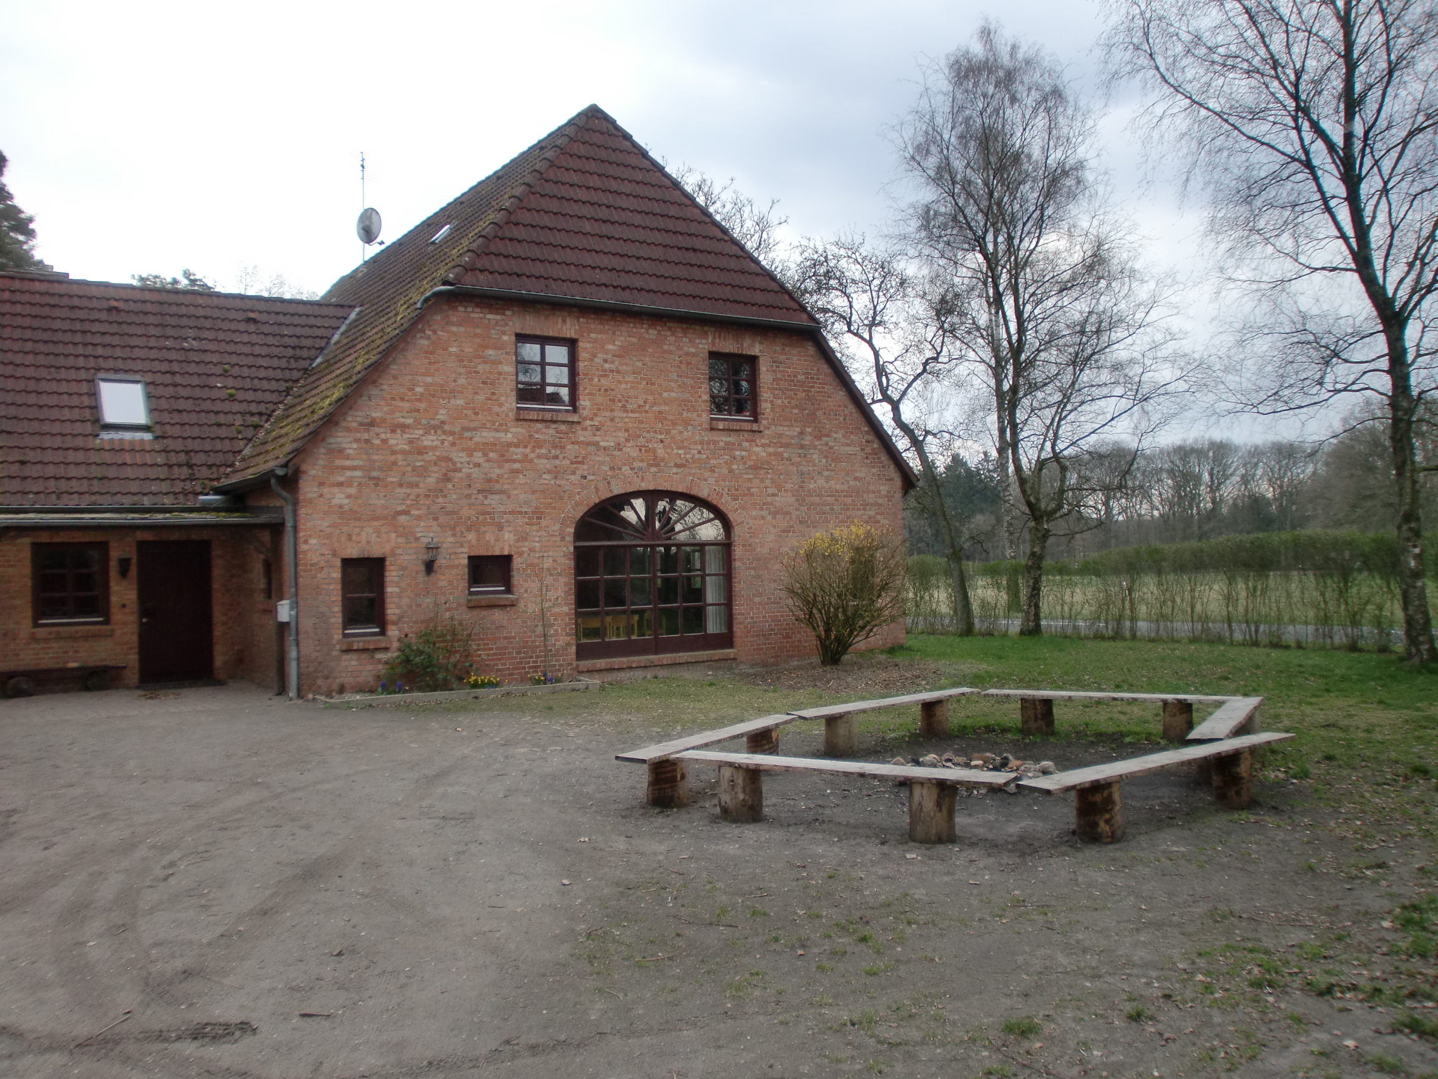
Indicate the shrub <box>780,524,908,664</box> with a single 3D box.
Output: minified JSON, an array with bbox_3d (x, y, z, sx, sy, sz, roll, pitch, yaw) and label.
[{"bbox_3d":[2.003,0.871,18.600,1.950,2.250,1.900,-1,0,6],"label":"shrub"}]

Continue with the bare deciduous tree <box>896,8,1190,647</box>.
[{"bbox_3d":[6.696,-4.359,24.200,5.700,12.600,5.300,-1,0,16],"label":"bare deciduous tree"}]

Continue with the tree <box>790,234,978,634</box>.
[{"bbox_3d":[3.471,-2.185,24.200,3.800,8.200,3.800,-1,0,8],"label":"tree"}]

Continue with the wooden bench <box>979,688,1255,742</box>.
[{"bbox_3d":[3.772,1.691,11.160,2.357,0.385,0.320,-1,0,21],"label":"wooden bench"}]

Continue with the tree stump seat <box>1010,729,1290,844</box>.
[{"bbox_3d":[3.070,1.671,7.855,2.951,0.390,0.310,-1,0,-37],"label":"tree stump seat"}]

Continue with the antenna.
[{"bbox_3d":[-9.146,-8.749,30.500,0.650,2.850,0.850,-1,0,29],"label":"antenna"}]

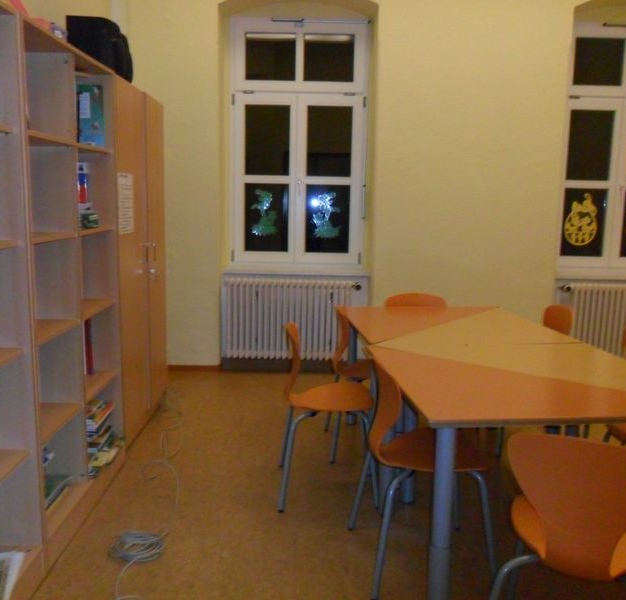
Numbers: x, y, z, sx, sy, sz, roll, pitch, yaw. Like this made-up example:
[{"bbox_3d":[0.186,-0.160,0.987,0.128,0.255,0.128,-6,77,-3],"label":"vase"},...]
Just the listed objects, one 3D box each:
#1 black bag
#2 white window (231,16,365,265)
[{"bbox_3d":[-1.042,-1.214,3.062,0.236,0.261,0.256,1,9,-1],"label":"black bag"},{"bbox_3d":[-0.114,-1.207,4.950,1.060,1.897,0.120,1,9,-1],"label":"white window"}]

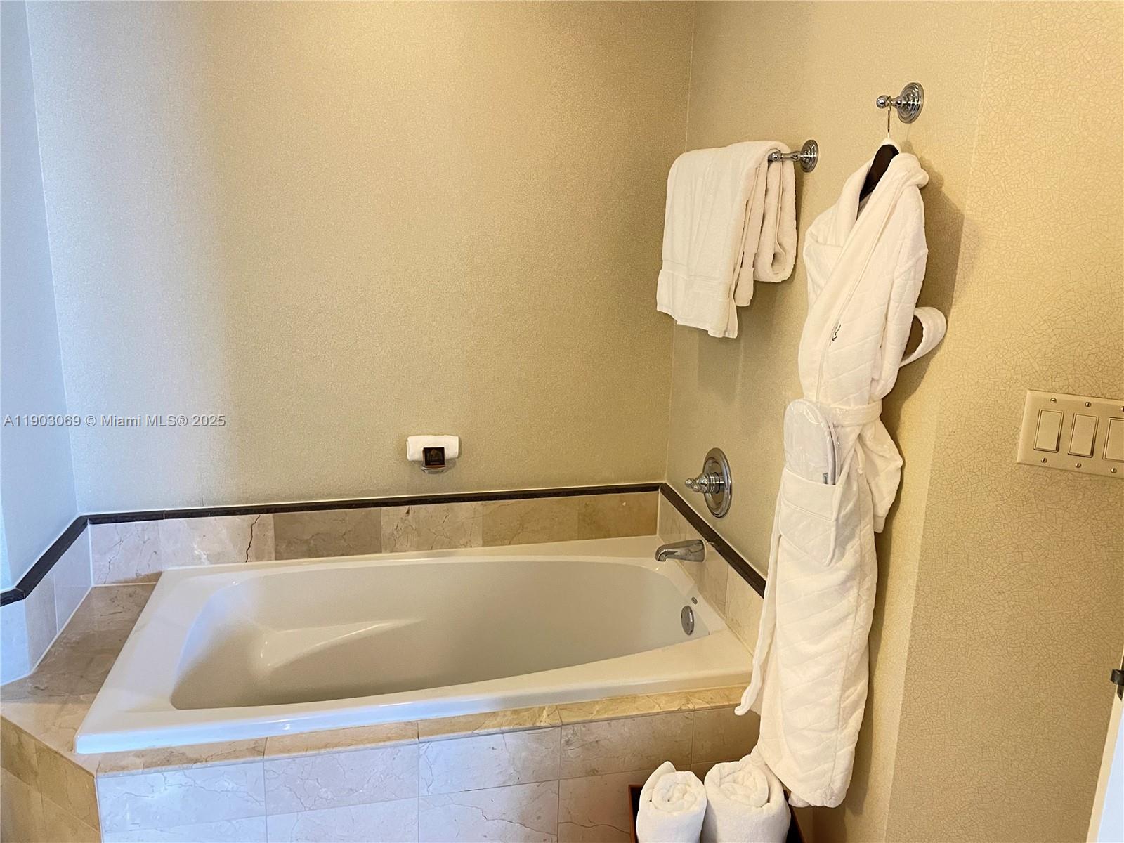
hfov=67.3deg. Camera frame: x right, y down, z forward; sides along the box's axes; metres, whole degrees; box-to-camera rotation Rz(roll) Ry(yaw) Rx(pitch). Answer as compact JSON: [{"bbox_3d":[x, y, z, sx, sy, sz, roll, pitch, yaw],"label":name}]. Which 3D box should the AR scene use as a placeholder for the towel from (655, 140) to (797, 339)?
[{"bbox_3d":[0.383,-0.435,2.020,0.140,0.410,0.520,-2,14,-12],"label":"towel"}]

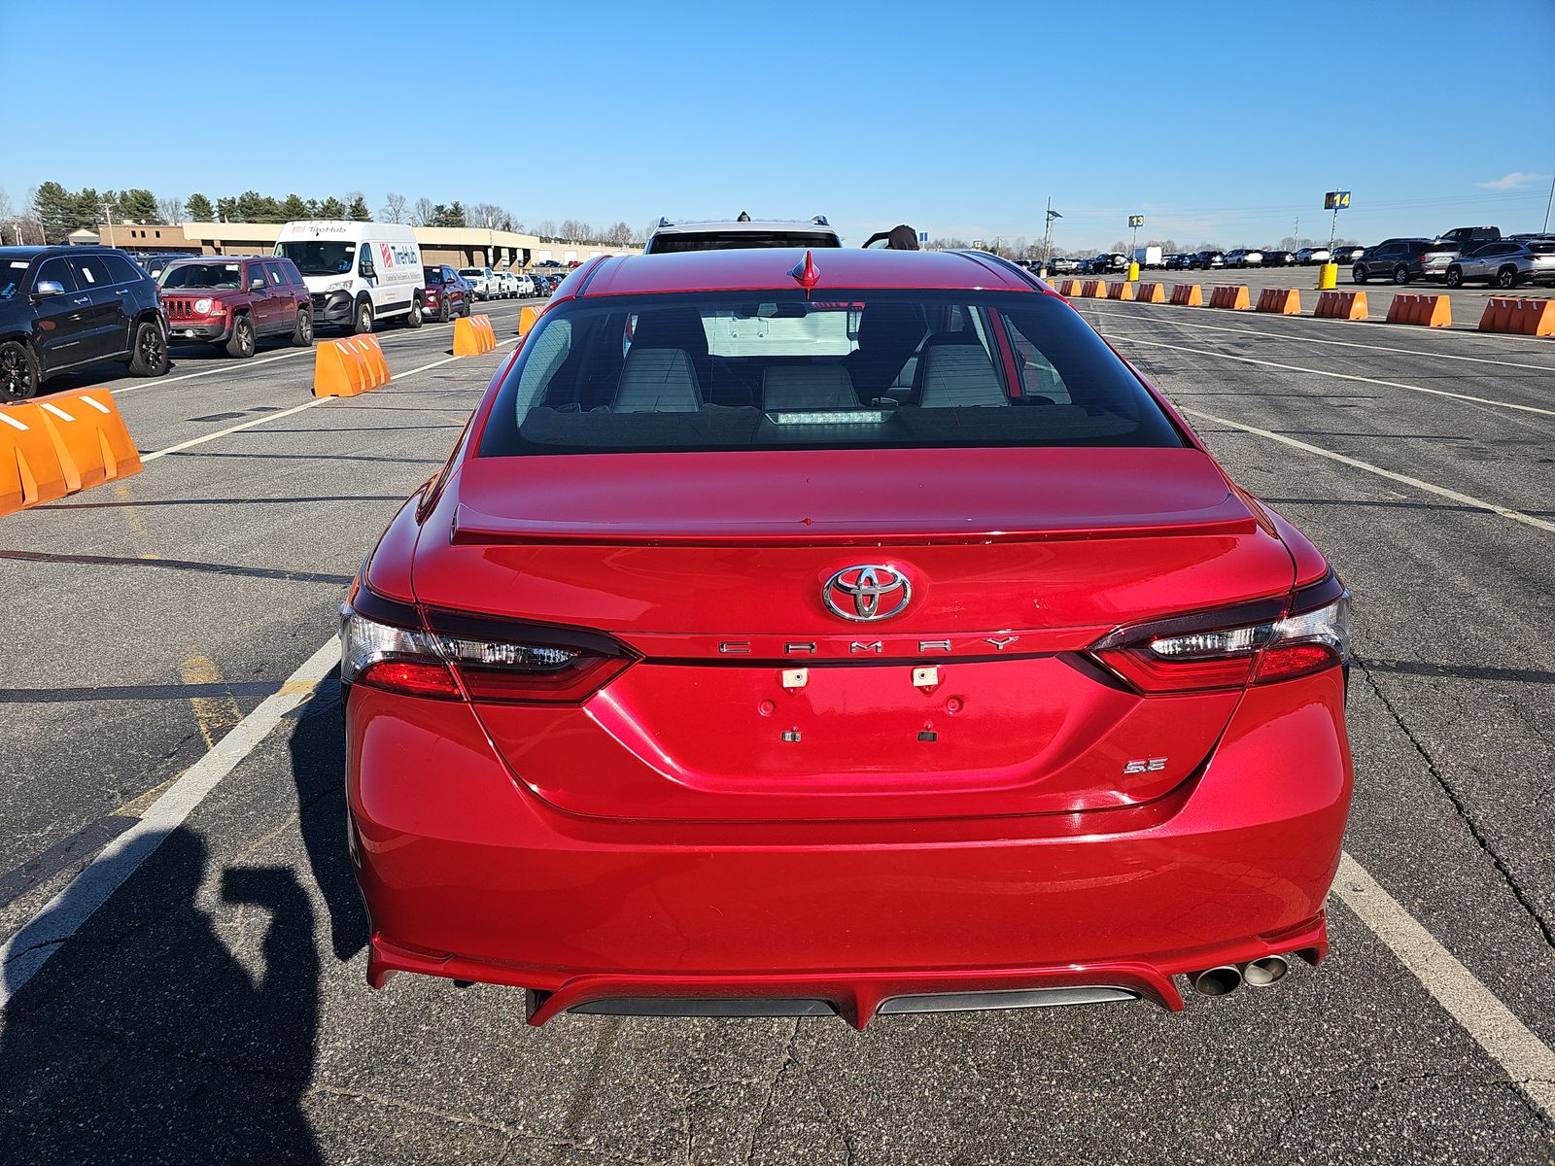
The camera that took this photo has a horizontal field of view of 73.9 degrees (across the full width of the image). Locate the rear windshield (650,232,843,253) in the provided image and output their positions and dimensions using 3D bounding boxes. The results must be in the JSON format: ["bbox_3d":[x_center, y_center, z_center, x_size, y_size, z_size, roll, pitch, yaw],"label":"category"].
[{"bbox_3d":[-0.226,-2.189,7.121,1.330,0.440,0.150,-1,-5,-2],"label":"rear windshield"}]

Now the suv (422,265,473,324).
[{"bbox_3d":[-10.422,-8.577,30.447,1.820,1.660,4.400,-1,17,-2],"label":"suv"}]

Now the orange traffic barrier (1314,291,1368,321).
[{"bbox_3d":[13.644,-6.740,25.069,0.440,0.630,1.500,-1,17,-2],"label":"orange traffic barrier"}]

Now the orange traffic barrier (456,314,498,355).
[{"bbox_3d":[-5.386,-4.435,18.469,0.460,0.620,1.600,-1,17,-2],"label":"orange traffic barrier"}]

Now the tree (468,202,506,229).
[{"bbox_3d":[-42.152,-49.824,150.000,5.200,10.800,5.200,0,17,0],"label":"tree"}]

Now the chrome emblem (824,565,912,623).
[{"bbox_3d":[0.124,0.013,1.434,0.125,0.085,0.018,-1,17,-1],"label":"chrome emblem"}]

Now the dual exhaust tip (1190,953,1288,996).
[{"bbox_3d":[0.779,0.645,1.799,0.165,0.080,0.140,-1,17,-2],"label":"dual exhaust tip"}]

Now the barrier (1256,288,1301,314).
[{"bbox_3d":[14.523,-8.143,29.861,0.460,0.620,1.600,-1,17,-2],"label":"barrier"}]

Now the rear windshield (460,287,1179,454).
[{"bbox_3d":[0.100,-0.488,2.267,1.380,0.130,0.660,-1,44,-2],"label":"rear windshield"}]

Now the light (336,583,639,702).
[{"bbox_3d":[-0.478,0.111,1.698,0.540,0.180,0.220,3,17,9],"label":"light"}]

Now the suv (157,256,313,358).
[{"bbox_3d":[-10.061,-5.046,18.770,1.760,1.670,4.410,-1,17,-2],"label":"suv"}]

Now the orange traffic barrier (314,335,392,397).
[{"bbox_3d":[-5.156,-2.666,12.584,0.440,0.620,1.500,-1,17,-2],"label":"orange traffic barrier"}]

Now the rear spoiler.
[{"bbox_3d":[0.120,-0.081,1.533,1.246,0.051,0.289,-1,17,-1],"label":"rear spoiler"}]

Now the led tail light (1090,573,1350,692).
[{"bbox_3d":[0.710,0.059,1.617,0.626,0.151,0.185,-6,18,-19],"label":"led tail light"}]

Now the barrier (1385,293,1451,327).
[{"bbox_3d":[13.757,-5.874,22.251,0.440,0.630,1.500,-1,17,-2],"label":"barrier"}]

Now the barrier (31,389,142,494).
[{"bbox_3d":[-5.031,-0.913,7.014,0.460,0.620,1.600,-1,17,-2],"label":"barrier"}]

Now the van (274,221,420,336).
[{"bbox_3d":[-10.855,-7.745,26.140,2.060,2.550,5.990,-1,17,-2],"label":"van"}]

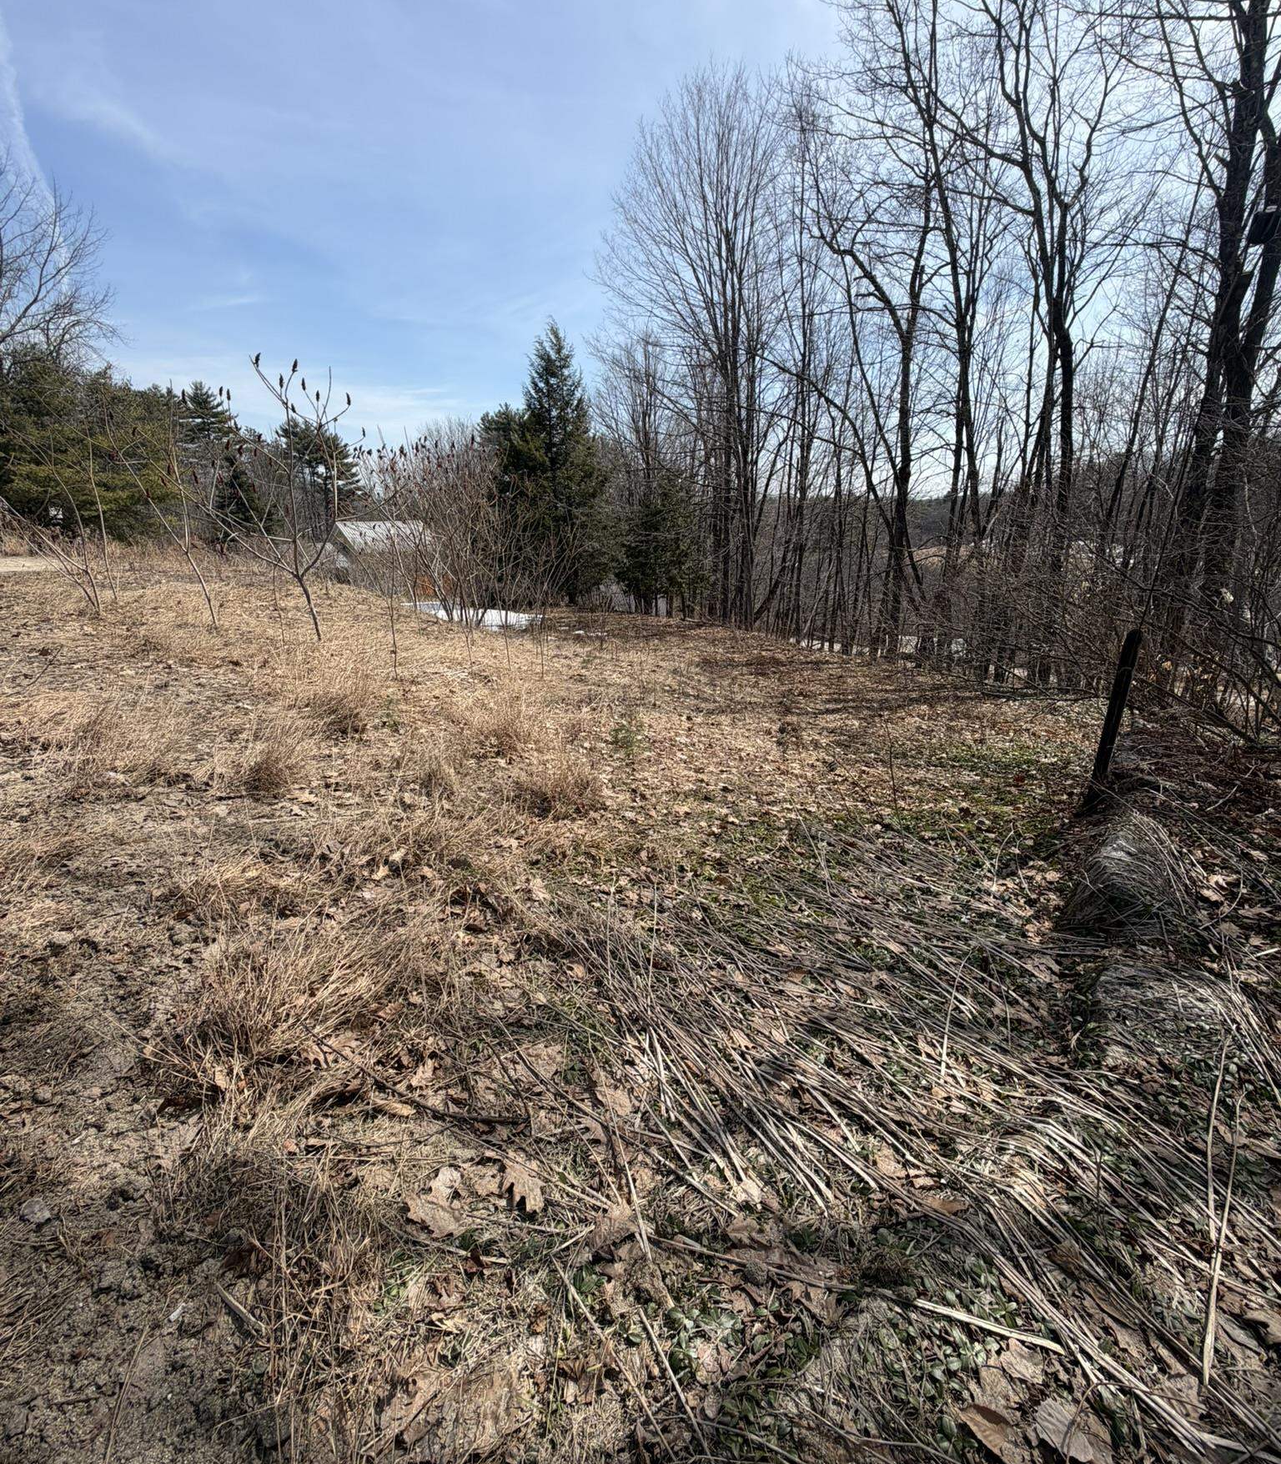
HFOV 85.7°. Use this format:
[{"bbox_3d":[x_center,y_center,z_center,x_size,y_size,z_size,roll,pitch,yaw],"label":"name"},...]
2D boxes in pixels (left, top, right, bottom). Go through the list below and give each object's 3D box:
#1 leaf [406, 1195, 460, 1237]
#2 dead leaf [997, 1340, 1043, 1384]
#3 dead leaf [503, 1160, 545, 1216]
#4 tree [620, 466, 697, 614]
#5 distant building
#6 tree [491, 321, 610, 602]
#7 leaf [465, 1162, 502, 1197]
[{"bbox_3d":[-0.467,1.085,1.559,0.160,0.035,0.085,11,20,35],"label":"leaf"},{"bbox_3d":[0.690,1.140,1.251,0.068,0.025,0.061,10,20,28],"label":"dead leaf"},{"bbox_3d":[-0.274,1.059,1.616,0.155,0.040,0.085,14,22,41],"label":"dead leaf"},{"bbox_3d":[0.441,-5.111,18.617,2.050,3.690,2.050,-1,16,0],"label":"tree"},{"bbox_3d":[-17.432,-11.757,46.639,4.500,5.260,6.000,14,23,38],"label":"distant building"},{"bbox_3d":[-1.963,-6.051,15.912,2.732,6.050,2.732,0,18,0],"label":"tree"},{"bbox_3d":[-0.372,1.063,1.637,0.089,0.025,0.084,-3,17,-8],"label":"leaf"}]

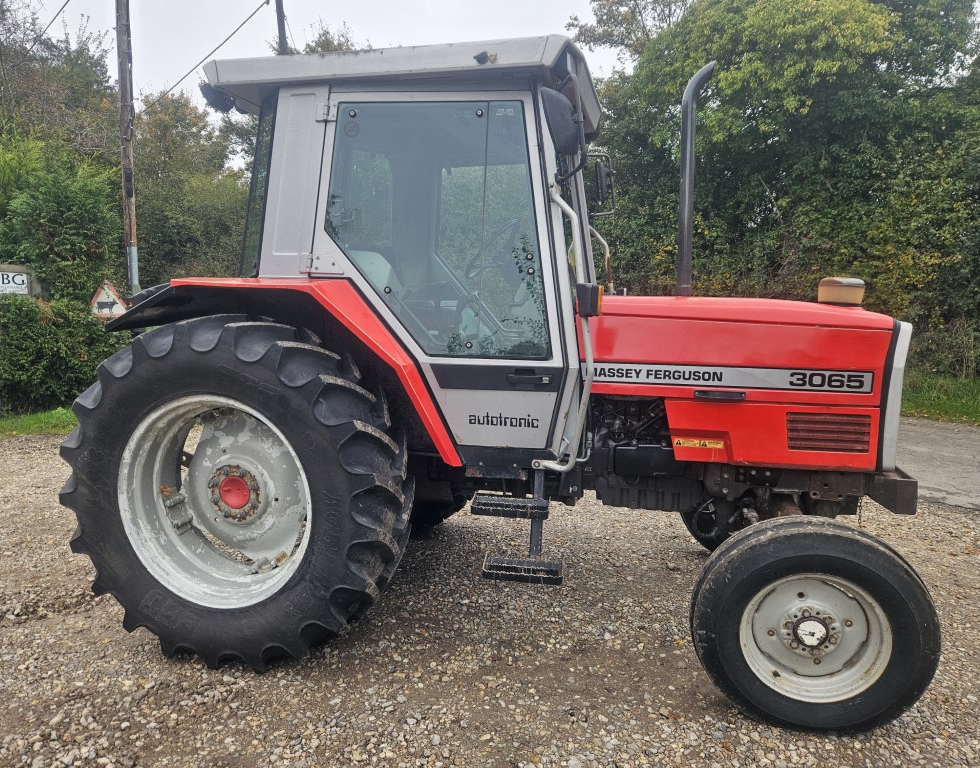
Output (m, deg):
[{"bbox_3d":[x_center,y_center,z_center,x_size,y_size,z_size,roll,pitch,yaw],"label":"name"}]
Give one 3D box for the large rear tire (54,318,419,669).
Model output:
[{"bbox_3d":[-1.126,0.465,3.056,1.573,1.573,0.447,2,8,13],"label":"large rear tire"}]

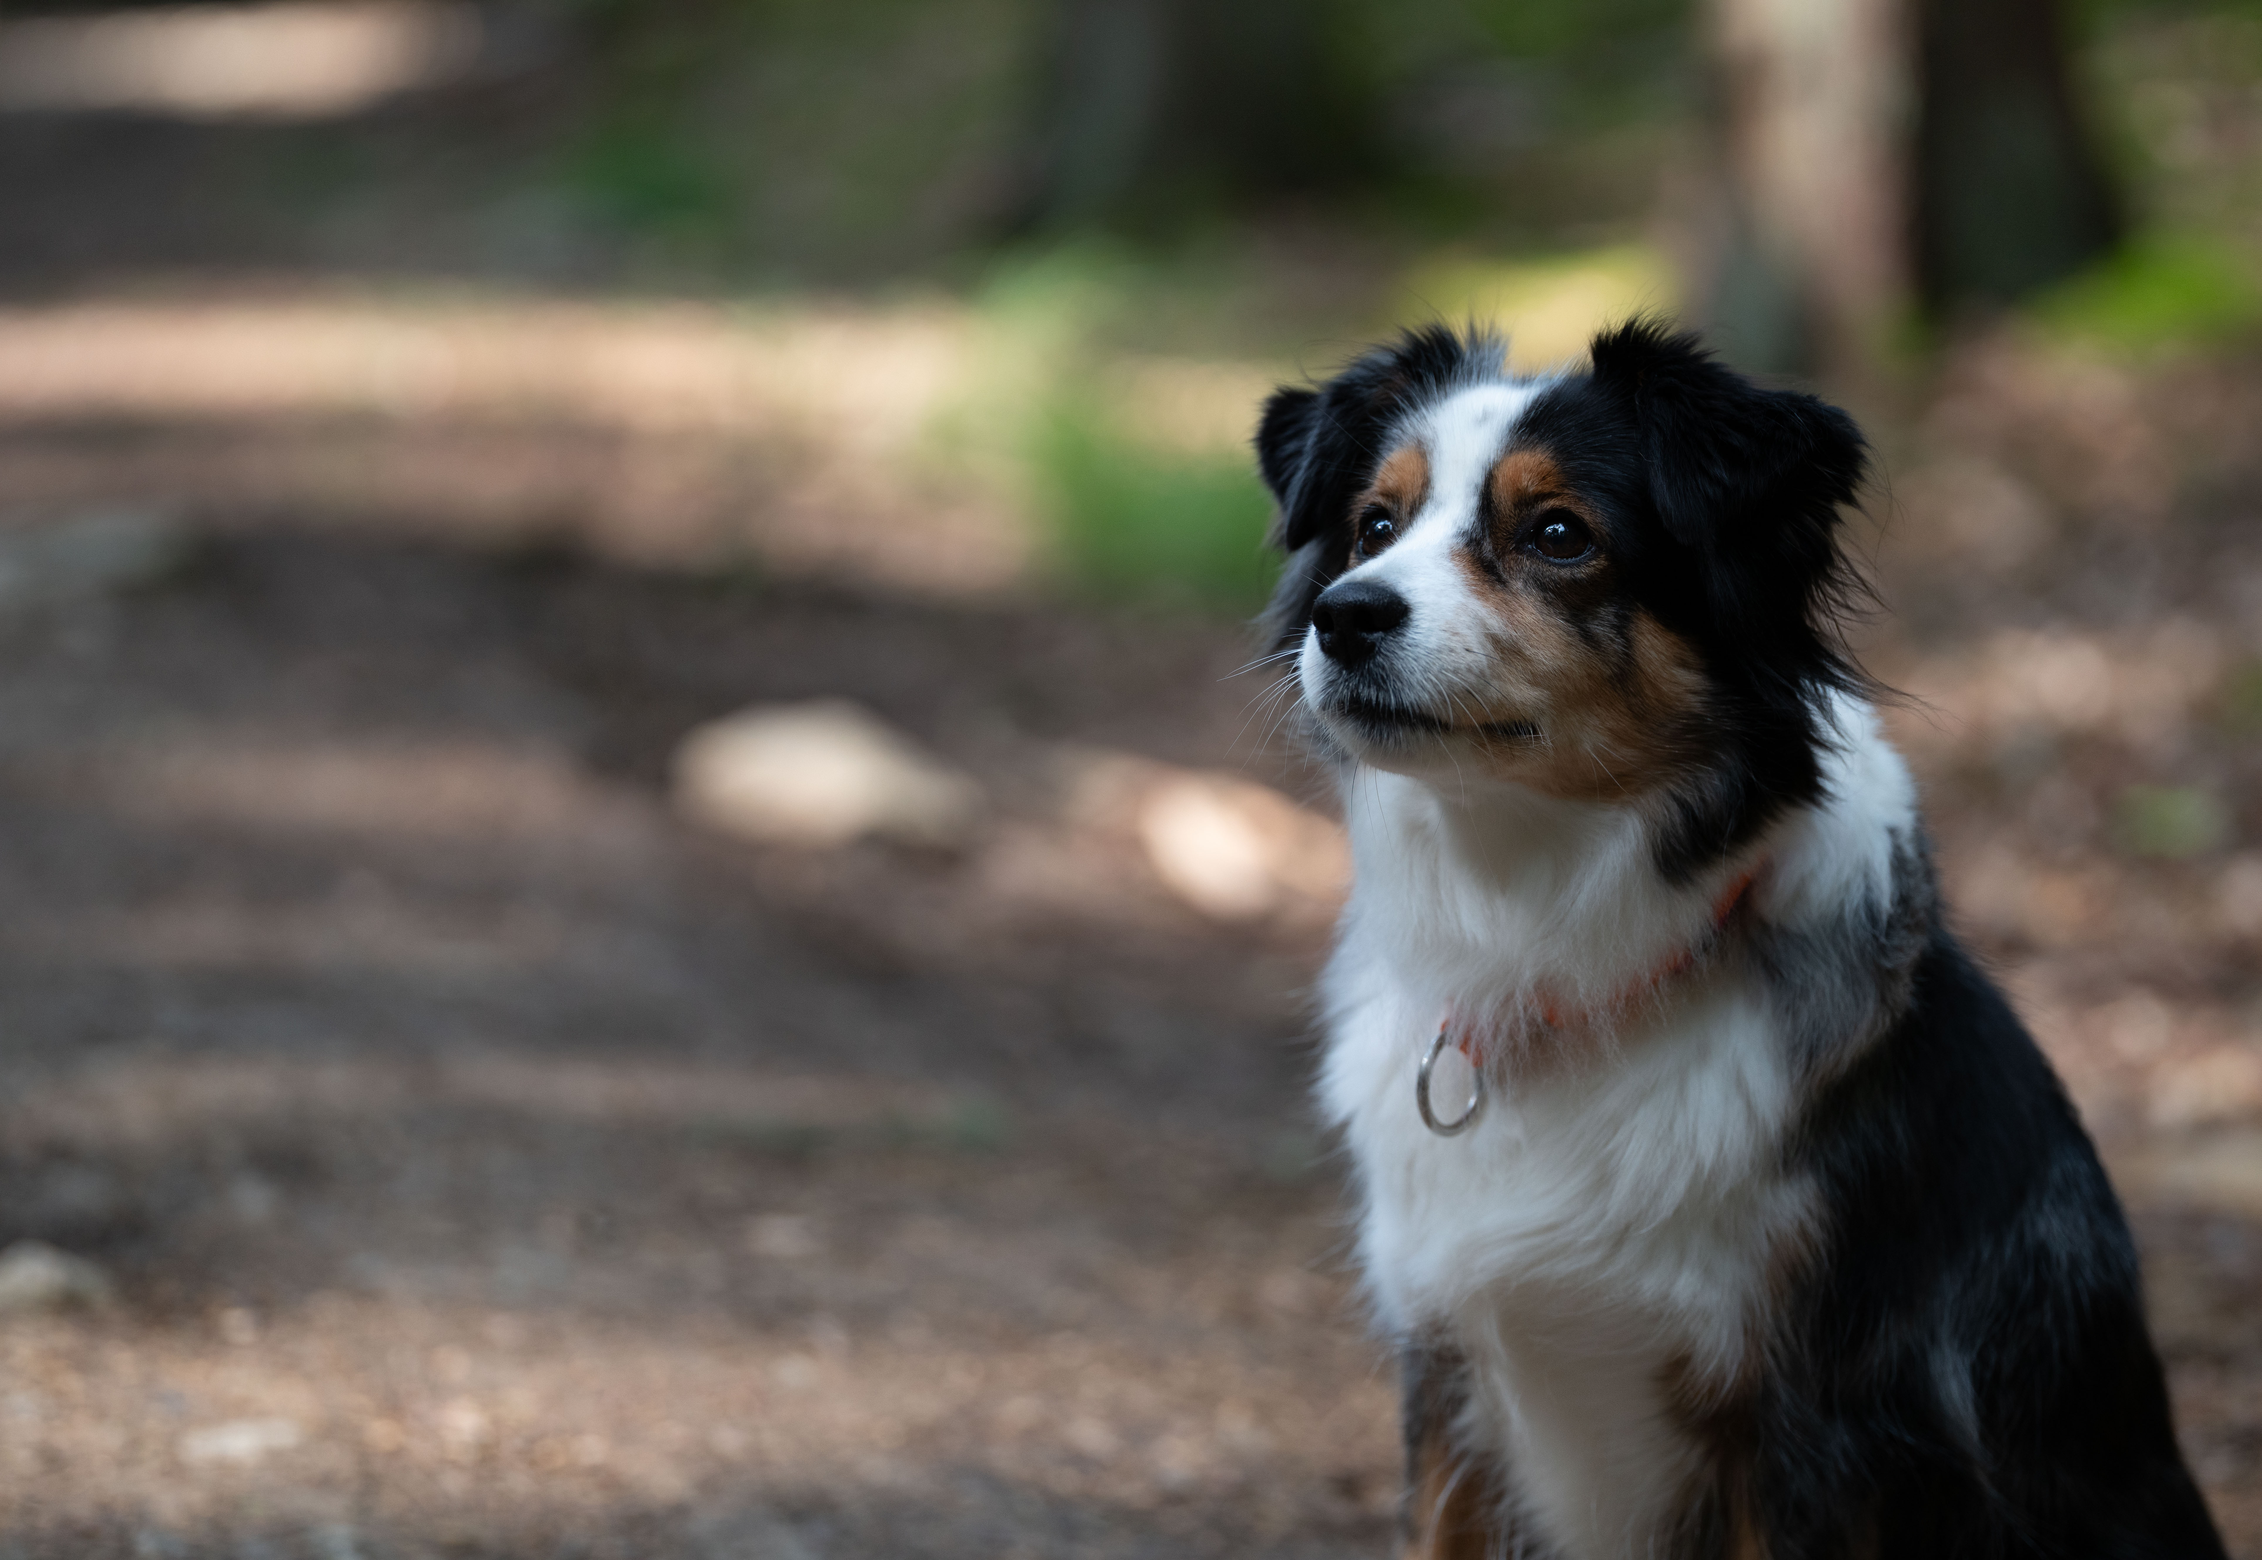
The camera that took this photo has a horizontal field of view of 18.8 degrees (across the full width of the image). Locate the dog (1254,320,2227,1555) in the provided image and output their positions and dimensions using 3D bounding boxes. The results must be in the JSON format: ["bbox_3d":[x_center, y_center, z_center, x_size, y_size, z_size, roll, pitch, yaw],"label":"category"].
[{"bbox_3d":[0.223,0.112,2.355,0.255,0.555,0.475,7,11,39],"label":"dog"}]

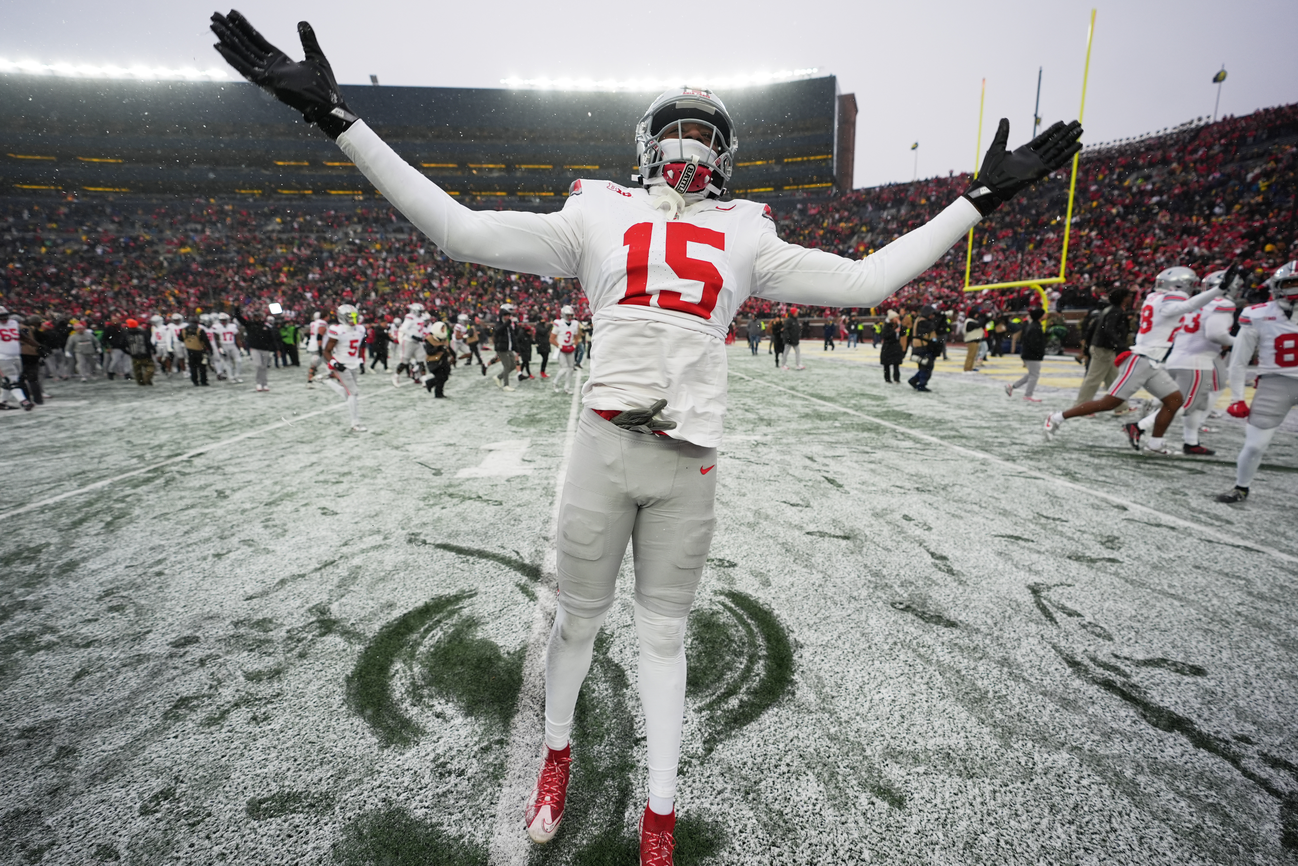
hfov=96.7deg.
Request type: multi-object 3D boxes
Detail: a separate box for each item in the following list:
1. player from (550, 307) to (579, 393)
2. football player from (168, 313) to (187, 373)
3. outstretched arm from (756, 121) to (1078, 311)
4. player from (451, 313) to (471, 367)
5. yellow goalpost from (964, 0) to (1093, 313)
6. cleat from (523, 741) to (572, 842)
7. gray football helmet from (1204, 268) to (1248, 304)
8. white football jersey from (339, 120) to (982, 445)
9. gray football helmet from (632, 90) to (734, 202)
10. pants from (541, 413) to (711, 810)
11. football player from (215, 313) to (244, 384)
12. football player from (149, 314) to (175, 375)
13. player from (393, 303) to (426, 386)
[{"bbox_3d":[-1.912,-1.889,13.100,0.660,1.930,0.480,-5,11,-20],"label":"player"},{"bbox_3d":[-15.395,-2.849,18.882,0.700,1.950,0.500,-9,14,-38],"label":"football player"},{"bbox_3d":[0.553,-0.452,1.265,0.710,0.300,0.190,-15,-6,23],"label":"outstretched arm"},{"bbox_3d":[-6.635,-3.247,20.400,0.850,1.880,0.620,2,11,12],"label":"player"},{"bbox_3d":[16.277,-9.434,24.172,1.970,12.120,5.750,-2,11,-6],"label":"yellow goalpost"},{"bbox_3d":[-0.298,1.093,1.827,0.115,0.140,0.315,1,11,7],"label":"cleat"},{"bbox_3d":[6.130,-1.568,6.150,0.340,0.300,0.250,4,12,22],"label":"gray football helmet"},{"bbox_3d":[0.041,-0.303,1.408,1.300,0.700,0.540,-1,11,1],"label":"white football jersey"},{"bbox_3d":[0.088,-0.692,1.375,0.250,0.265,0.320,7,-6,-4],"label":"gray football helmet"},{"bbox_3d":[-0.069,0.482,1.678,0.470,1.060,0.460,-1,11,-3],"label":"pants"},{"bbox_3d":[-12.100,-2.466,16.625,0.760,1.950,0.500,-8,13,-35],"label":"football player"},{"bbox_3d":[-16.490,-2.958,19.500,0.660,1.940,0.500,-3,11,-12],"label":"football player"},{"bbox_3d":[-6.169,-2.267,14.900,0.800,1.990,0.660,4,12,24],"label":"player"}]

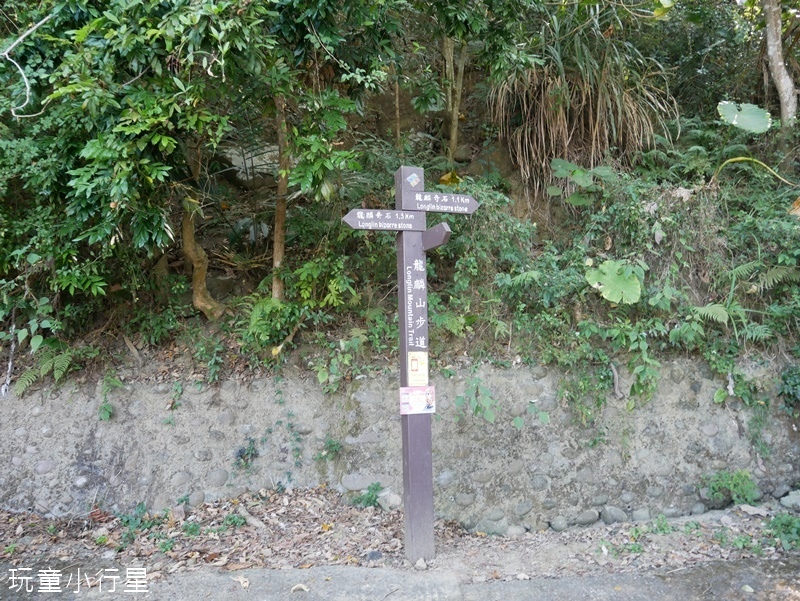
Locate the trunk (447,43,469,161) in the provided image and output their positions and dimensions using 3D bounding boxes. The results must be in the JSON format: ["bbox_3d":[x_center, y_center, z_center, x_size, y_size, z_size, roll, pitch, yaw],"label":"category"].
[{"bbox_3d":[0.685,-2.342,6.500,0.170,1.420,0.170,5,-2,0],"label":"trunk"}]

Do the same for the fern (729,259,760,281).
[{"bbox_3d":[2.886,-0.251,4.650,0.240,0.155,0.180,-1,-1,6],"label":"fern"}]

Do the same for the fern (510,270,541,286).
[{"bbox_3d":[1.048,-0.182,4.600,0.265,0.135,0.180,-1,-1,0],"label":"fern"}]

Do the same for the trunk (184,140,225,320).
[{"bbox_3d":[-1.744,-0.624,4.950,0.280,1.580,0.260,-5,-2,0],"label":"trunk"}]

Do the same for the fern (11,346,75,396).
[{"bbox_3d":[-2.705,0.537,4.200,0.430,0.340,0.300,-1,-1,-3],"label":"fern"}]

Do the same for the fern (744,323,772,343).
[{"bbox_3d":[2.842,0.254,4.400,0.200,0.150,0.160,-1,-1,6],"label":"fern"}]

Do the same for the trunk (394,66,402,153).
[{"bbox_3d":[-0.017,-2.226,6.400,0.085,1.000,0.085,-2,-2,0],"label":"trunk"}]

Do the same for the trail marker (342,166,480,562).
[{"bbox_3d":[0.125,0.385,3.296,0.868,2.385,0.491,-1,-1,-16],"label":"trail marker"}]

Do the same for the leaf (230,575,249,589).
[{"bbox_3d":[-0.888,1.562,3.080,0.100,0.035,0.060,-1,-1,0],"label":"leaf"}]

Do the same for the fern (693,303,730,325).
[{"bbox_3d":[2.498,0.104,4.450,0.280,0.170,0.200,-1,-1,6],"label":"fern"}]

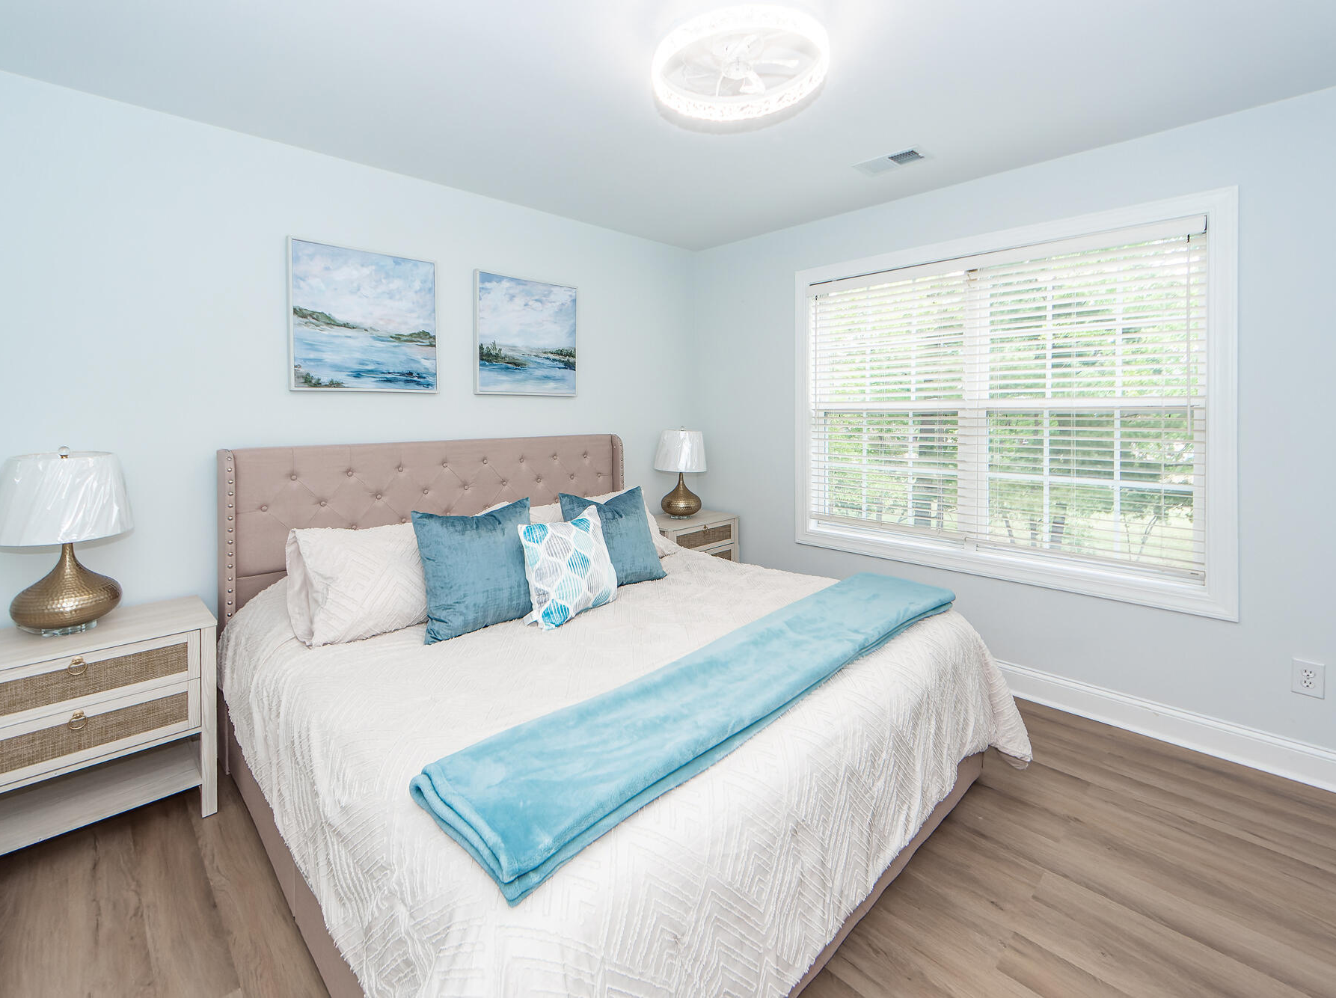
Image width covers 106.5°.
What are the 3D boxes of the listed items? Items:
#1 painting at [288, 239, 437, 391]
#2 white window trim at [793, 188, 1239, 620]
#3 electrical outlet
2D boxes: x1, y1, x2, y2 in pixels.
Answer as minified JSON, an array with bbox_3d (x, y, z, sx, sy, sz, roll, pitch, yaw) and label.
[{"bbox_3d":[-1.425,-0.857,2.389,0.622,0.685,0.045,-3,5,-39],"label":"painting"},{"bbox_3d":[1.536,-0.487,2.594,1.927,1.749,0.070,3,5,40],"label":"white window trim"},{"bbox_3d":[2.421,0.681,1.885,0.078,0.127,0.012,3,5,40],"label":"electrical outlet"}]

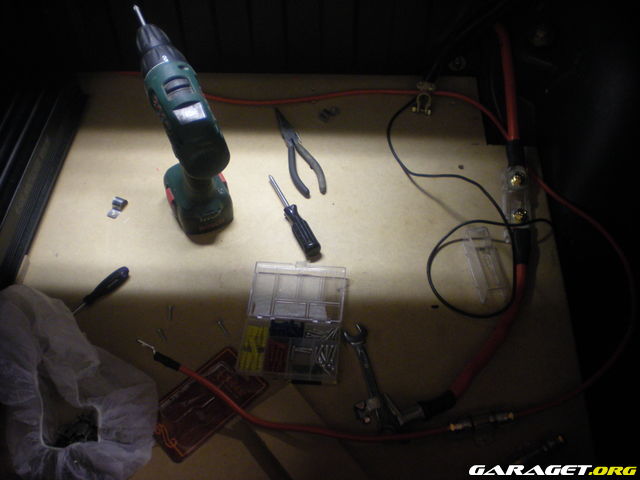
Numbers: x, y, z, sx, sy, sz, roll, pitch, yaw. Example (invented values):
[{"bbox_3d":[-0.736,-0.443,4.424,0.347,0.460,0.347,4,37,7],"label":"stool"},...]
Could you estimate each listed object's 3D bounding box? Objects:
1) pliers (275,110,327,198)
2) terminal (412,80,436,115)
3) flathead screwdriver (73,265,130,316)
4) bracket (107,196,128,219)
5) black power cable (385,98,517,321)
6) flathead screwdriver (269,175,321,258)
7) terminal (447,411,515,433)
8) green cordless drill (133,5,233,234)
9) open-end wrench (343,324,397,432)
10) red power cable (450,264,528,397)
[{"bbox_3d":[-0.035,-0.136,1.053,0.042,0.018,0.201,-16,52,-11],"label":"pliers"},{"bbox_3d":[0.166,-0.225,1.113,0.036,0.026,0.068,1,51,3],"label":"terminal"},{"bbox_3d":[-0.299,0.085,0.883,0.022,0.022,0.155,31,59,24],"label":"flathead screwdriver"},{"bbox_3d":[-0.285,-0.044,0.991,0.018,0.014,0.035,32,59,25],"label":"bracket"},{"bbox_3d":[0.186,-0.067,0.965,0.138,0.055,0.410,-8,51,-4],"label":"black power cable"},{"bbox_3d":[-0.037,-0.037,0.969,0.025,0.025,0.163,-21,53,-14],"label":"flathead screwdriver"},{"bbox_3d":[0.179,0.200,0.773,0.076,0.018,0.018,-10,51,-6],"label":"terminal"},{"bbox_3d":[-0.187,-0.162,0.944,0.078,0.230,0.315,-18,53,-12],"label":"green cordless drill"},{"bbox_3d":[0.057,0.157,0.814,0.033,0.014,0.141,-11,51,-7],"label":"open-end wrench"},{"bbox_3d":[0.211,0.104,0.841,0.030,0.025,0.224,24,56,20],"label":"red power cable"}]

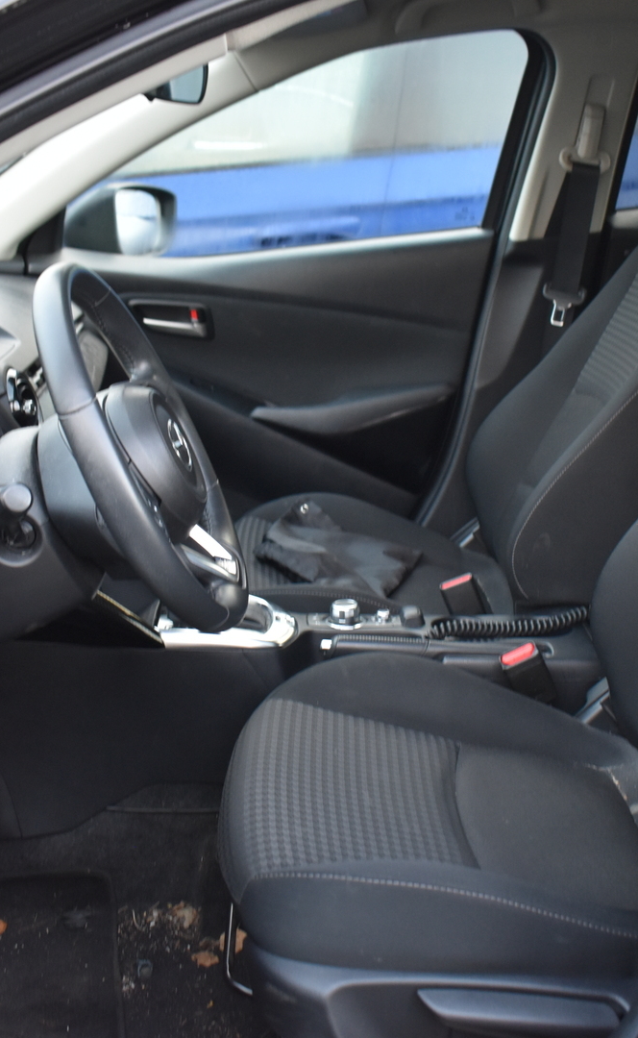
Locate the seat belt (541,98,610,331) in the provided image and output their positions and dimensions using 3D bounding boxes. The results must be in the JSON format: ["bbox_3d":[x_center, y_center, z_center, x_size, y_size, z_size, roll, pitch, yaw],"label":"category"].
[{"bbox_3d":[0.435,-0.492,1.976,0.100,0.400,0.080,0,19,0],"label":"seat belt"}]

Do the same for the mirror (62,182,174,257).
[{"bbox_3d":[-0.370,-0.568,2.240,0.145,0.150,0.210,5,19,14],"label":"mirror"}]

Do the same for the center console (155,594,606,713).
[{"bbox_3d":[0.085,0.188,1.560,0.610,0.180,0.230,0,19,0],"label":"center console"}]

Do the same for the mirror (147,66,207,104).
[{"bbox_3d":[-0.175,-0.507,1.328,0.050,0.065,0.225,4,19,11],"label":"mirror"}]

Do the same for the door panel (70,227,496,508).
[{"bbox_3d":[-0.120,-0.229,2.133,0.860,0.580,0.140,0,19,0],"label":"door panel"}]

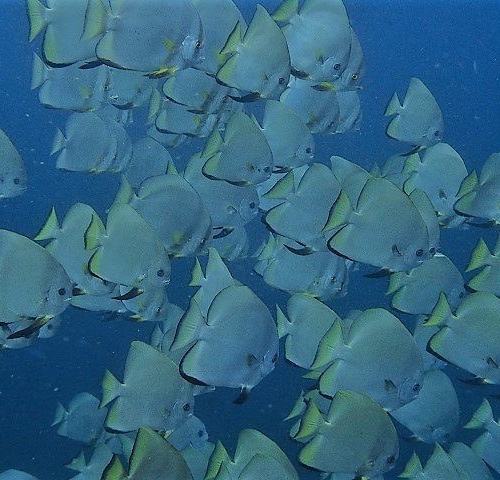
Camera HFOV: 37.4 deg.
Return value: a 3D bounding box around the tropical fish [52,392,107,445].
[{"bbox_3d":[-0.963,1.020,4.200,0.330,0.280,0.070,20,-3,-20],"label":"tropical fish"}]

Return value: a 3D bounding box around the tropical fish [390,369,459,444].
[{"bbox_3d":[0.811,0.801,3.600,0.400,0.380,0.065,19,-2,-10],"label":"tropical fish"}]

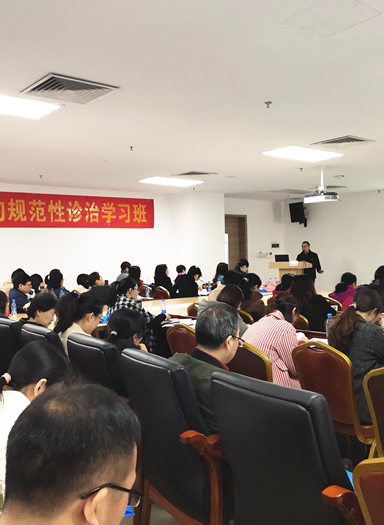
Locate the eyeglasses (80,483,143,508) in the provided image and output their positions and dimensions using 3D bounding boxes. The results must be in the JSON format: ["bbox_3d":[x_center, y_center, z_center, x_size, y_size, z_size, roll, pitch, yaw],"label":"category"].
[{"bbox_3d":[-0.163,0.362,0.768,0.138,0.043,0.138,2,-23,42],"label":"eyeglasses"}]

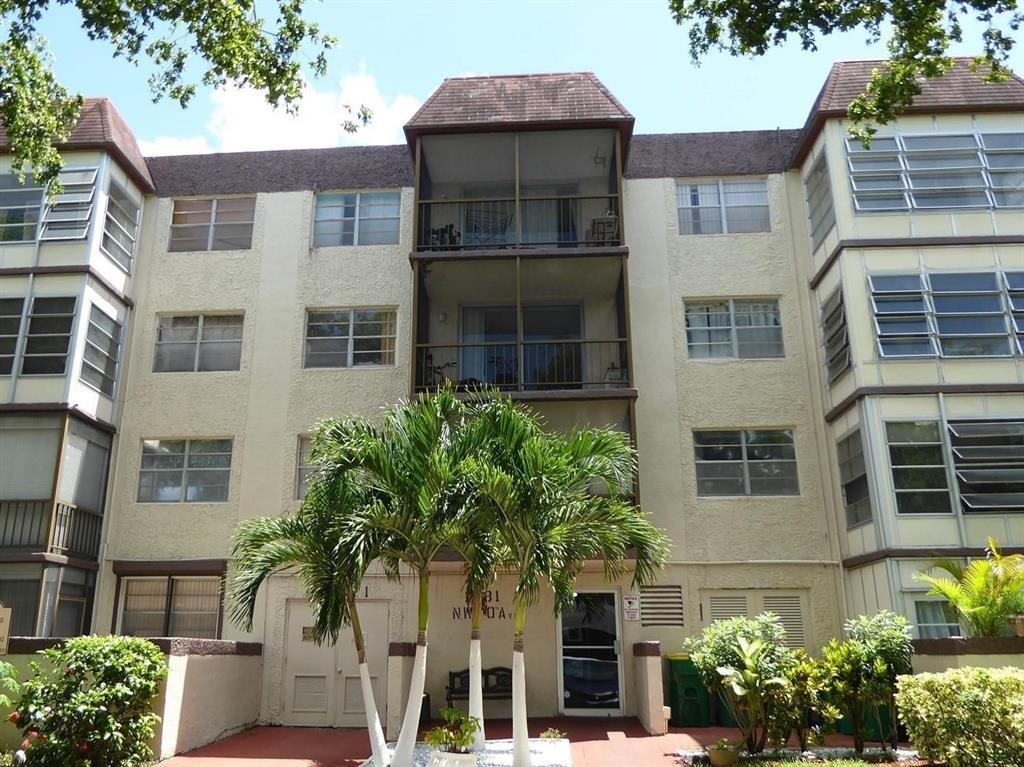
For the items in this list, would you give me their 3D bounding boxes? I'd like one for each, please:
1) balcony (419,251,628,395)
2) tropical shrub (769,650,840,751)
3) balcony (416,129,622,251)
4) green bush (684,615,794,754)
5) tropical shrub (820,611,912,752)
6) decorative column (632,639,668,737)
[{"bbox_3d":[0.208,-0.774,13.929,3.879,2.711,1.750,-1,-18,3],"label":"balcony"},{"bbox_3d":[3.743,4.041,9.467,0.905,1.170,0.850,-1,-18,3],"label":"tropical shrub"},{"bbox_3d":[0.149,-3.387,14.796,3.902,2.656,1.750,-1,-18,3],"label":"balcony"},{"bbox_3d":[2.916,3.826,9.534,1.423,1.666,1.300,-1,-18,3],"label":"green bush"},{"bbox_3d":[4.550,3.798,9.499,1.154,1.684,1.150,-1,-18,3],"label":"tropical shrub"},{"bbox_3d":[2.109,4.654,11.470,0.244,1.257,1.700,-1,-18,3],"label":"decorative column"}]

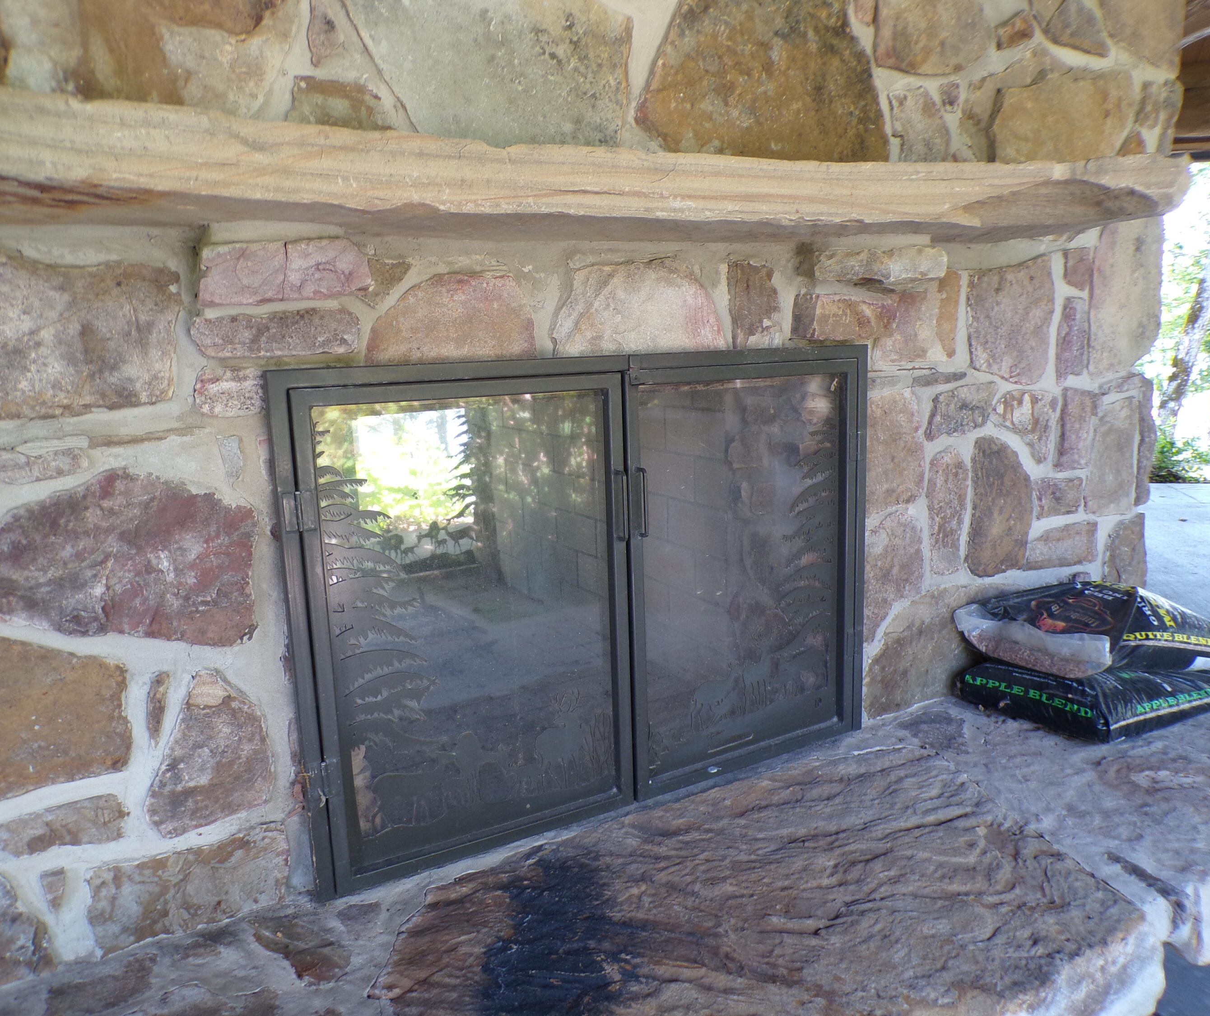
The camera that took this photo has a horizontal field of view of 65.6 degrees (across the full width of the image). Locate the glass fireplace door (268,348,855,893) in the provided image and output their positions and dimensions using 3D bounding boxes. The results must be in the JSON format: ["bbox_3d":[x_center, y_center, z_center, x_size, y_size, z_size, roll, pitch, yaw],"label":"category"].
[{"bbox_3d":[0.034,0.145,1.724,1.181,0.840,0.060,-8,12,-29],"label":"glass fireplace door"}]

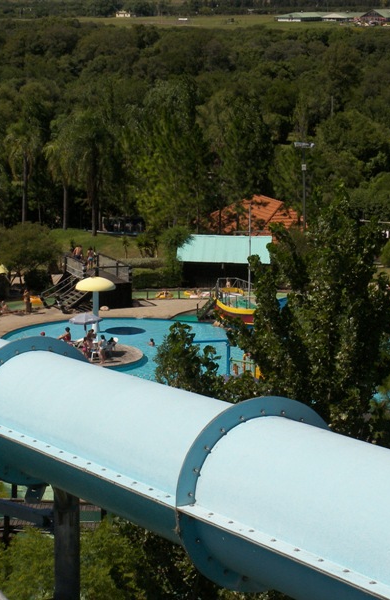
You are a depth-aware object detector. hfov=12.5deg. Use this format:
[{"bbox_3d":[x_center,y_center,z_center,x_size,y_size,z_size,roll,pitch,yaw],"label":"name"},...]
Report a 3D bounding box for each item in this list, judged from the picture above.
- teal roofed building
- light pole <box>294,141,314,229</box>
[{"bbox_3d":[2.330,-2.920,129.770,6.700,3.650,5.000,1,10,7],"label":"teal roofed building"},{"bbox_3d":[8.380,-7.290,136.820,1.500,9.800,0.700,0,10,0],"label":"light pole"}]

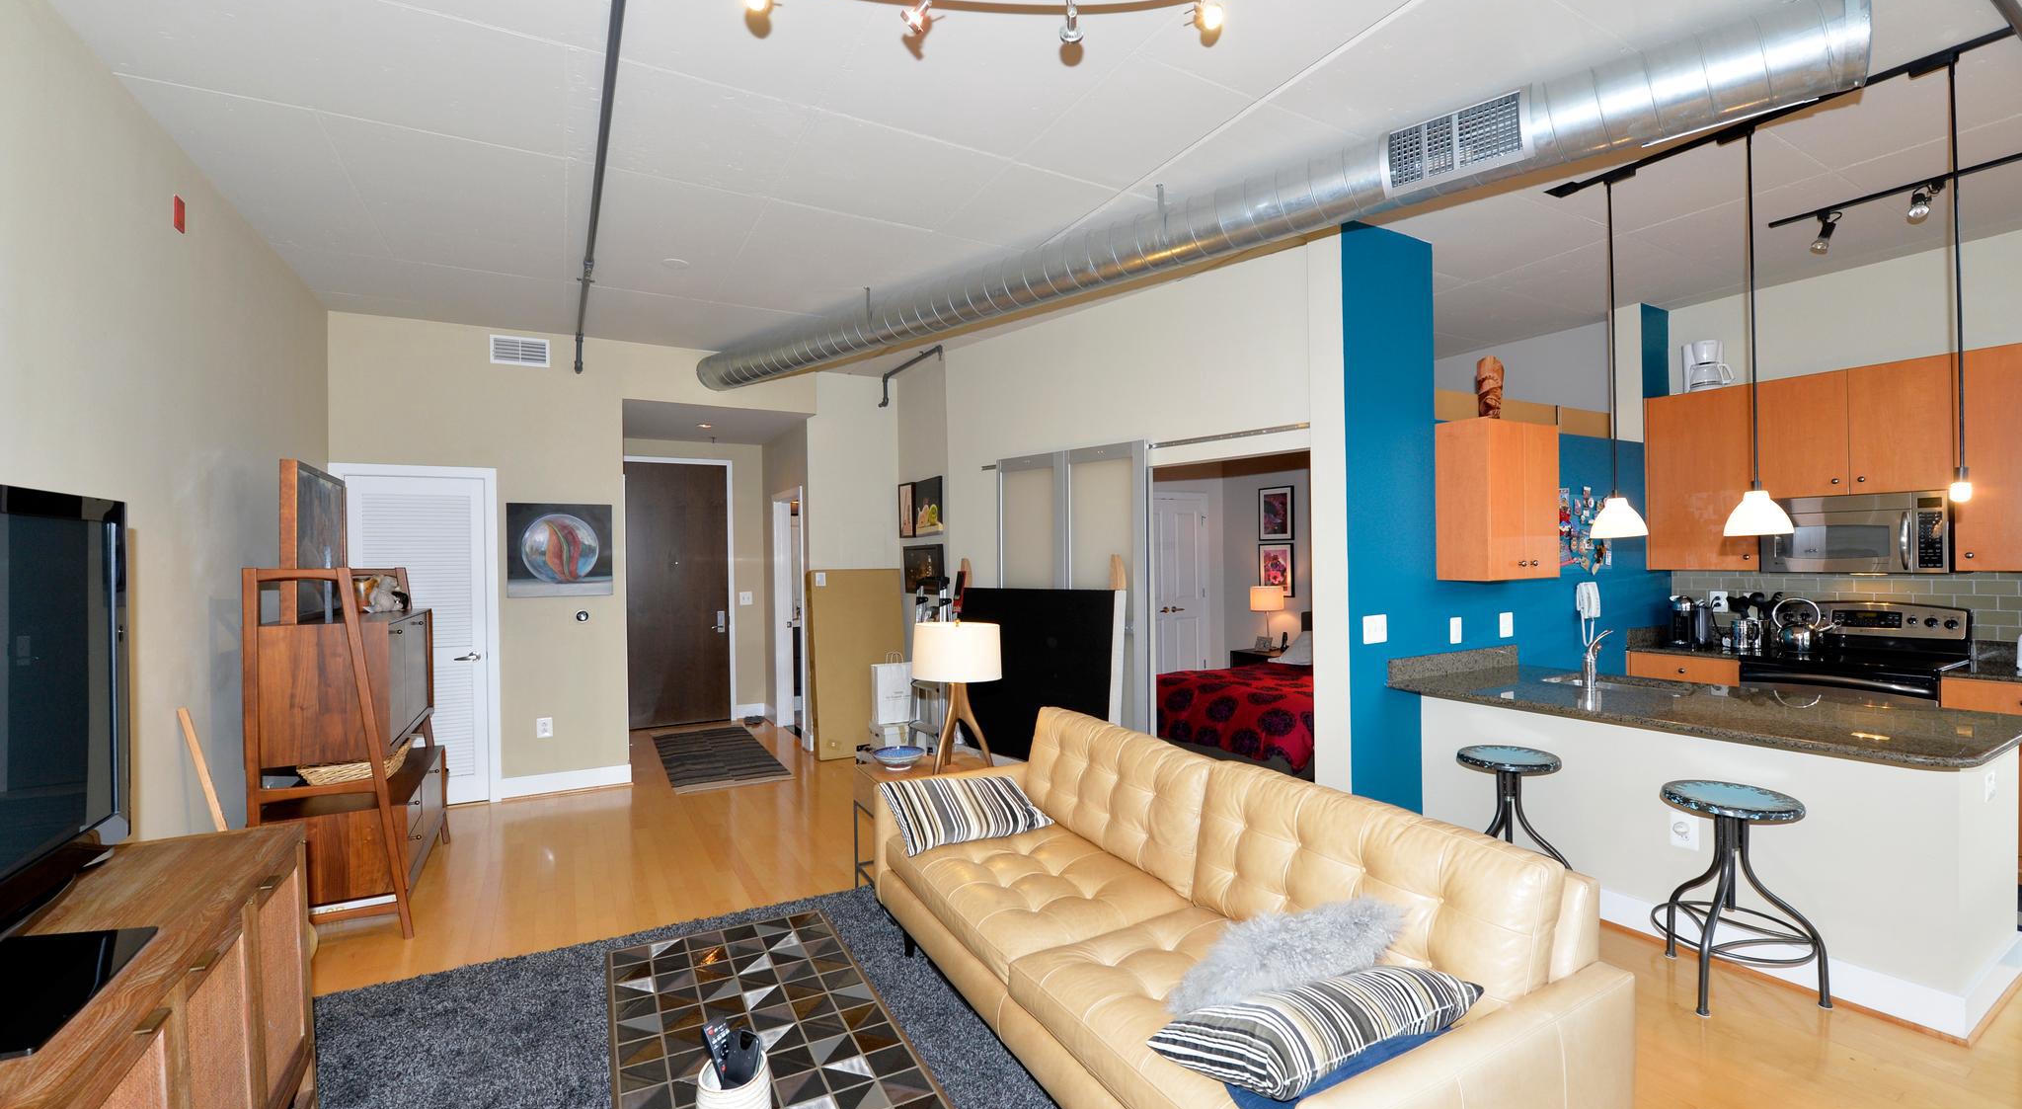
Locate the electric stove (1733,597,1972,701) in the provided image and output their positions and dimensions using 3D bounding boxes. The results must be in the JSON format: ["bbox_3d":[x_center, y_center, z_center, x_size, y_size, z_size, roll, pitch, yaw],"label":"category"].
[{"bbox_3d":[4.642,0.888,4.332,0.680,1.190,0.755,-1,0,-30],"label":"electric stove"}]

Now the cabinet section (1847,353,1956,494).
[{"bbox_3d":[4.802,-0.669,4.203,0.340,0.688,0.370,-1,0,-30],"label":"cabinet section"}]

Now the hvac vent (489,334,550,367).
[{"bbox_3d":[-3.272,-1.347,5.246,0.342,0.170,0.030,-1,0,-30],"label":"hvac vent"}]

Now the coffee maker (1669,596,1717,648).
[{"bbox_3d":[4.280,0.427,4.929,0.270,0.301,0.170,-1,0,-30],"label":"coffee maker"}]

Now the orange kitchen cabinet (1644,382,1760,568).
[{"bbox_3d":[4.449,-0.460,4.993,0.330,1.113,0.550,-1,0,-30],"label":"orange kitchen cabinet"}]

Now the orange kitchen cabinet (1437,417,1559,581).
[{"bbox_3d":[2.485,-0.266,4.027,0.614,0.788,0.305,-1,0,-30],"label":"orange kitchen cabinet"}]

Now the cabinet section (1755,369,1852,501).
[{"bbox_3d":[4.618,-0.665,4.524,0.340,0.688,0.371,-1,0,-30],"label":"cabinet section"}]

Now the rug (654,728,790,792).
[{"bbox_3d":[-2.401,1.610,6.354,0.764,0.012,2.005,-1,0,-30],"label":"rug"}]

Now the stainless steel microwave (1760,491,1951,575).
[{"bbox_3d":[4.756,-0.114,4.418,0.390,0.430,0.735,-1,0,-30],"label":"stainless steel microwave"}]

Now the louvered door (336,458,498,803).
[{"bbox_3d":[-3.725,0.538,4.966,0.830,2.193,0.090,-1,0,-30],"label":"louvered door"}]

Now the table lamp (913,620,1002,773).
[{"bbox_3d":[-0.249,0.640,3.601,0.410,0.695,0.410,-1,0,0],"label":"table lamp"}]

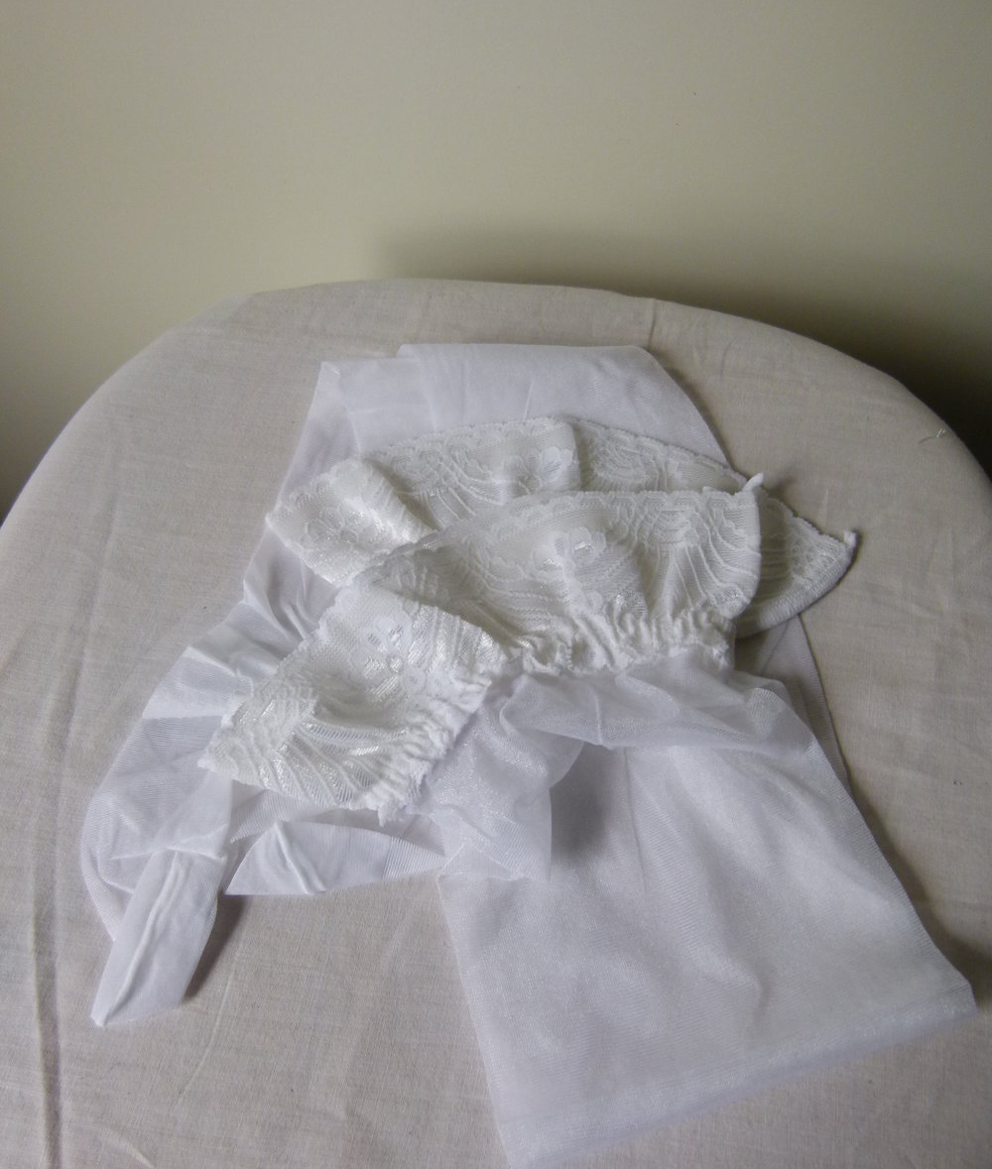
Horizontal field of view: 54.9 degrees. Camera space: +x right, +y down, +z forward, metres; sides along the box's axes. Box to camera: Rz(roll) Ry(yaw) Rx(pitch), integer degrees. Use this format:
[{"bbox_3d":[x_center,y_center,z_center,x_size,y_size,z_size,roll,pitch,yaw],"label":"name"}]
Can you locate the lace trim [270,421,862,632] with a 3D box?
[{"bbox_3d":[0.028,-0.032,0.422,0.256,0.032,0.105,5,58,3],"label":"lace trim"}]

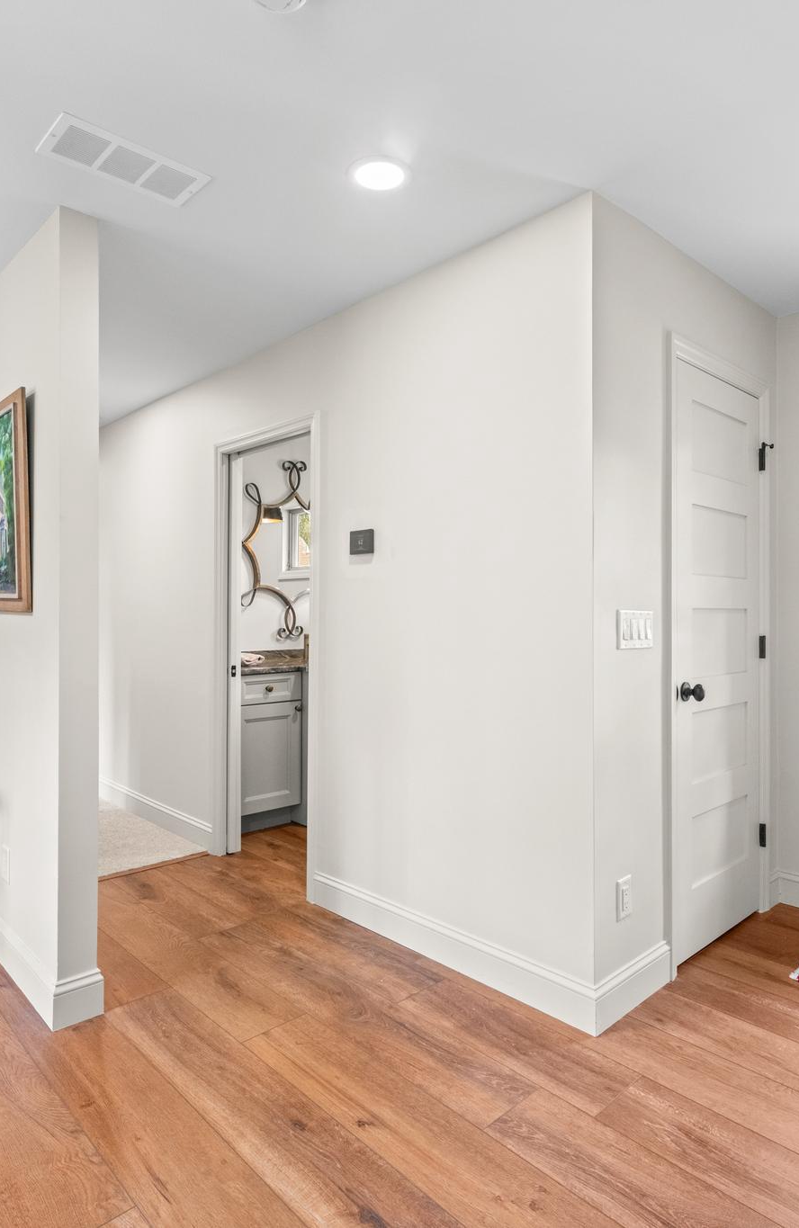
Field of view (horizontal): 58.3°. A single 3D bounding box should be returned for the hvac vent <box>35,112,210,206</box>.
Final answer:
[{"bbox_3d":[-0.728,-1.197,1.921,0.390,0.016,0.200,0,0,-43],"label":"hvac vent"}]

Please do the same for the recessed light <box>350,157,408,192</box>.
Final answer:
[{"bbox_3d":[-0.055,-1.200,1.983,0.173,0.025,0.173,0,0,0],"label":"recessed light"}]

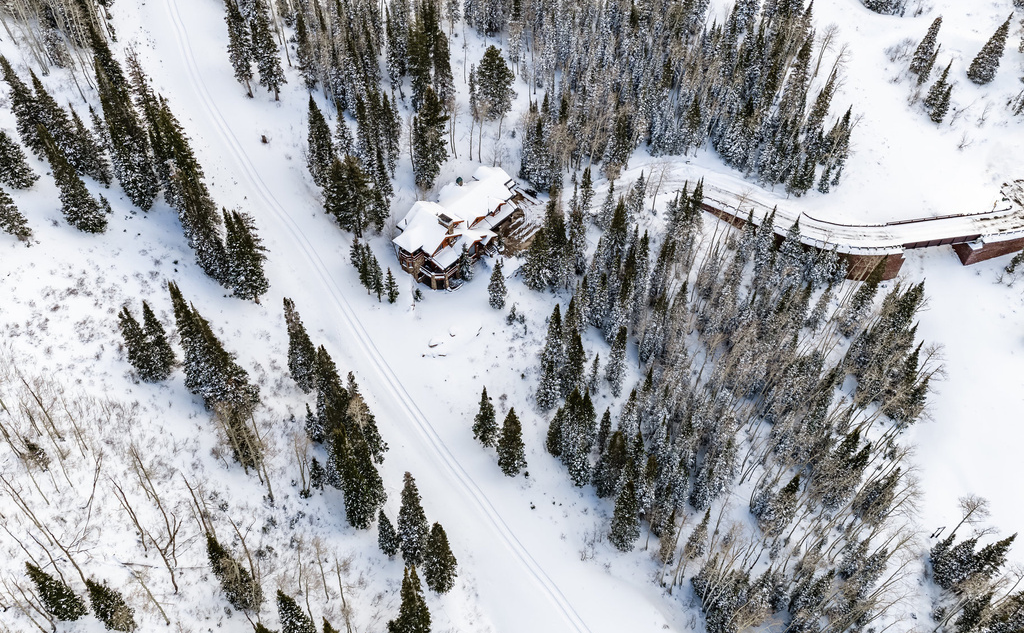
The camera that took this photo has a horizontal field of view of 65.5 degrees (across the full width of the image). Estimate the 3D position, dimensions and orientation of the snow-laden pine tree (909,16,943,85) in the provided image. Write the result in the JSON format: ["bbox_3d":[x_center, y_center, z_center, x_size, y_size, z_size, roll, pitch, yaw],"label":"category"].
[{"bbox_3d":[108.560,-69.440,207.030,5.400,17.300,5.400,1,44,0],"label":"snow-laden pine tree"}]

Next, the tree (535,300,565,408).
[{"bbox_3d":[5.950,6.150,118.370,5.000,22.200,5.000,1,44,0],"label":"tree"}]

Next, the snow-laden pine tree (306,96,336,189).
[{"bbox_3d":[-37.000,-32.590,150.460,5.400,20.120,5.400,1,44,0],"label":"snow-laden pine tree"}]

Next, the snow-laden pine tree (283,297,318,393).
[{"bbox_3d":[-30.970,4.000,113.210,4.500,18.500,4.500,2,45,0],"label":"snow-laden pine tree"}]

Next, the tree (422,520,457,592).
[{"bbox_3d":[-9.510,30.600,102.630,5.200,15.580,5.200,1,44,0],"label":"tree"}]

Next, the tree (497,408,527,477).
[{"bbox_3d":[0.050,16.620,108.940,4.260,13.330,4.260,2,45,0],"label":"tree"}]

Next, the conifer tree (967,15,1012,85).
[{"bbox_3d":[108.830,-60.190,179.220,6.600,16.350,6.600,2,45,0],"label":"conifer tree"}]

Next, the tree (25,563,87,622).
[{"bbox_3d":[-72.560,42.570,124.560,5.800,15.300,5.800,1,44,0],"label":"tree"}]

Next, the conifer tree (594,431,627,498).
[{"bbox_3d":[18.510,26.380,145.110,5.500,17.460,5.500,1,44,0],"label":"conifer tree"}]

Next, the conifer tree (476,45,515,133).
[{"bbox_3d":[-4.040,-49.990,176.880,8.200,21.280,8.200,1,44,0],"label":"conifer tree"}]

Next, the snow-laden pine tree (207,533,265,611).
[{"bbox_3d":[-36.490,31.510,101.670,6.200,15.800,6.200,1,44,0],"label":"snow-laden pine tree"}]

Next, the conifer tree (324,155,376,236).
[{"bbox_3d":[-30.380,-22.560,145.180,8.800,15.820,8.800,1,44,0],"label":"conifer tree"}]

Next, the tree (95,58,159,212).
[{"bbox_3d":[-64.230,-29.210,131.000,6.000,28.470,6.000,2,45,0],"label":"tree"}]

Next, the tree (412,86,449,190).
[{"bbox_3d":[-15.070,-32.030,142.710,6.300,20.530,6.300,2,45,0],"label":"tree"}]

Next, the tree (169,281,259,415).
[{"bbox_3d":[-46.400,3.530,119.000,11.500,24.500,11.500,1,44,0],"label":"tree"}]

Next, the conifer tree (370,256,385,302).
[{"bbox_3d":[-23.320,-6.480,135.860,3.000,10.200,3.000,1,44,0],"label":"conifer tree"}]

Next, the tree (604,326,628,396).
[{"bbox_3d":[20.750,8.260,153.840,4.800,18.280,4.800,1,44,0],"label":"tree"}]

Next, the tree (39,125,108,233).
[{"bbox_3d":[-84.950,-25.980,152.030,7.600,23.000,7.600,1,44,0],"label":"tree"}]

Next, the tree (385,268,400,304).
[{"bbox_3d":[-20.780,-5.320,136.830,3.000,7.260,3.000,1,44,0],"label":"tree"}]

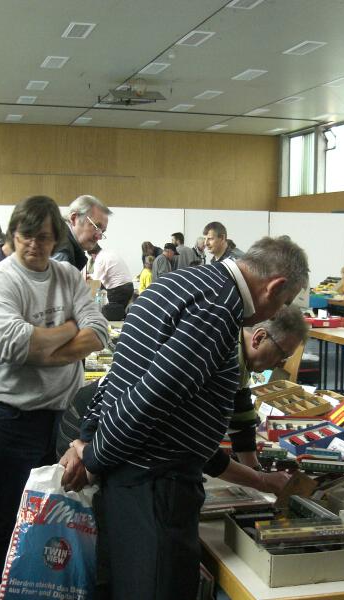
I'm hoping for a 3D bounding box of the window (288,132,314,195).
[{"bbox_3d":[6.047,-6.350,41.005,0.150,2.650,2.900,0,4,-16],"label":"window"}]

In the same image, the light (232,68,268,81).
[{"bbox_3d":[2.403,-6.980,27.047,0.620,0.100,1.600,0,4,-16],"label":"light"}]

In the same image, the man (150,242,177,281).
[{"bbox_3d":[-0.158,-0.122,13.655,0.420,1.530,0.500,-2,5,-30],"label":"man"}]

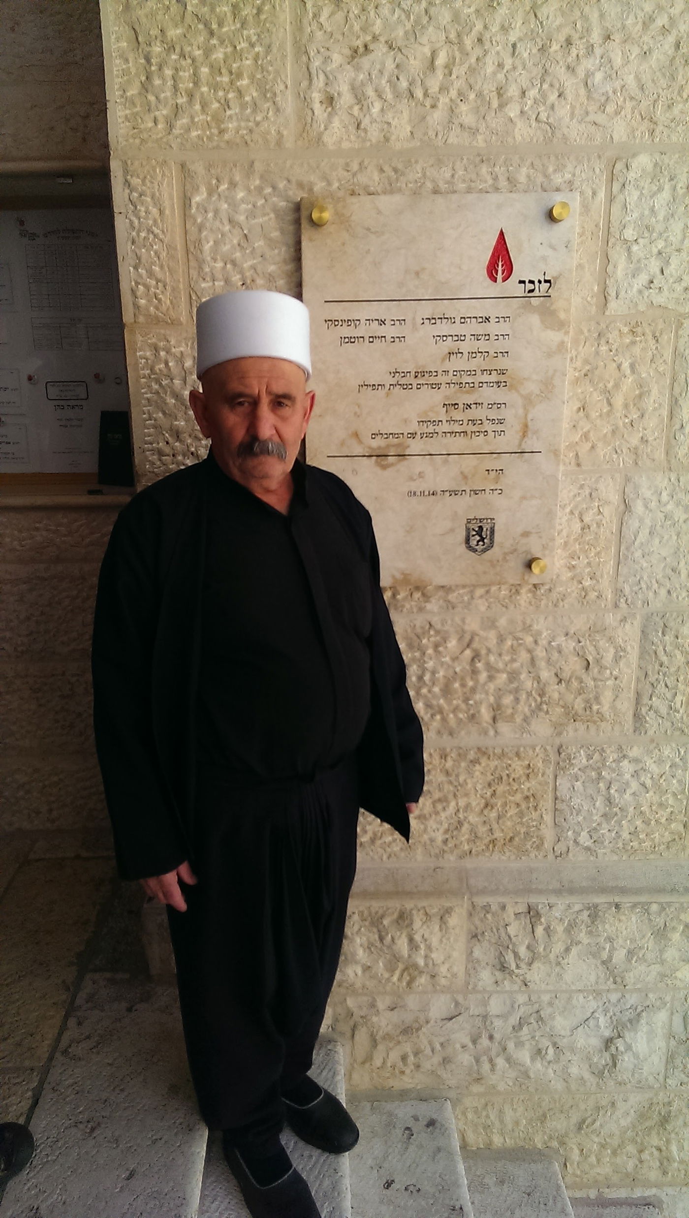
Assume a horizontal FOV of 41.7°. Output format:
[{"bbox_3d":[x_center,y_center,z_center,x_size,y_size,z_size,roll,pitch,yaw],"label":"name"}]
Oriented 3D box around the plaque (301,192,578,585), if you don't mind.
[{"bbox_3d":[0.187,-0.428,1.865,0.533,0.778,0.035,-1,16,1],"label":"plaque"}]

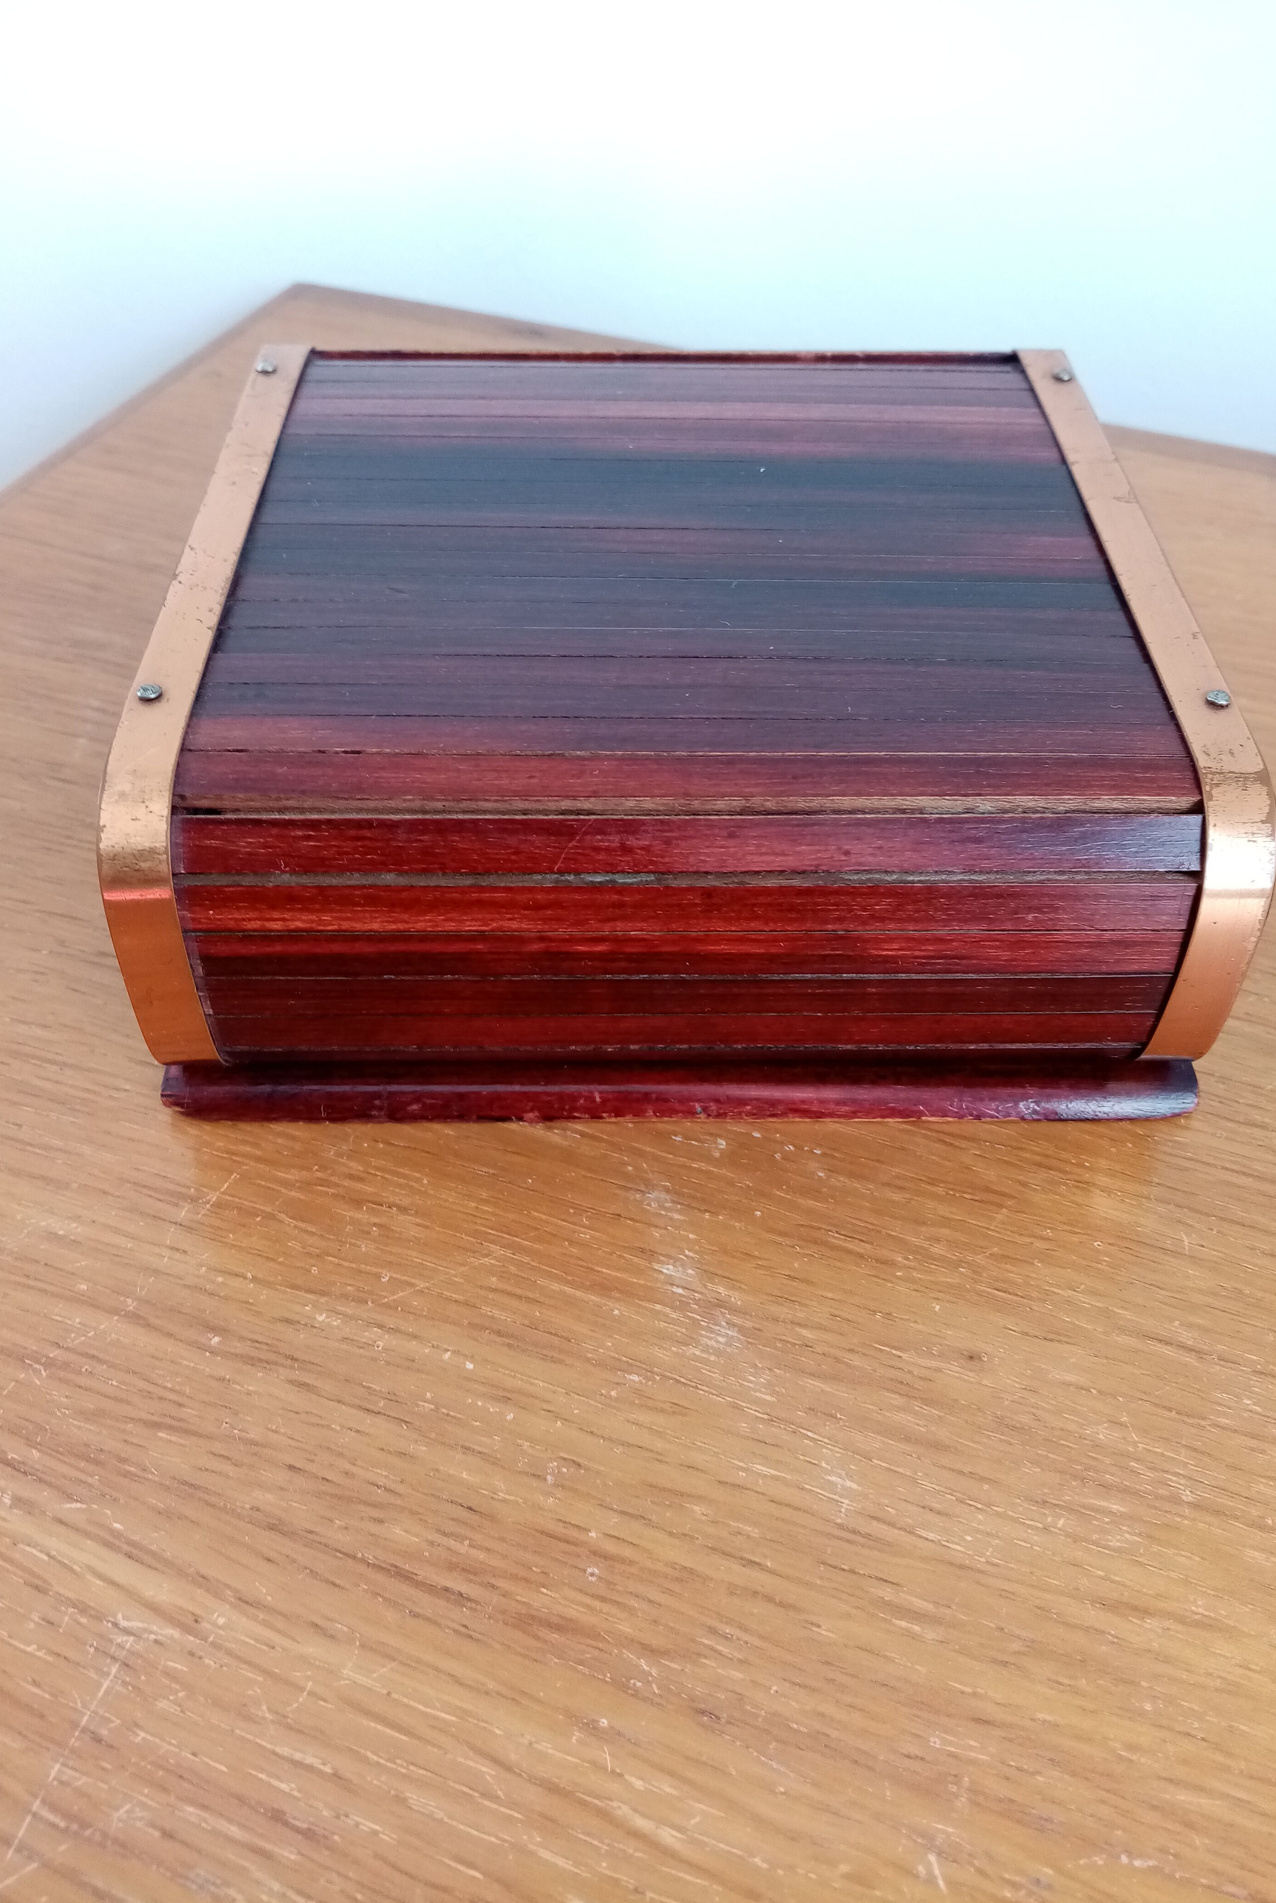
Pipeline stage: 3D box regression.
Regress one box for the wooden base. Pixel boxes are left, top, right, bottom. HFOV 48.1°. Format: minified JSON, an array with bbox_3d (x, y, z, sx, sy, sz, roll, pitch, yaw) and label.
[{"bbox_3d":[0.006,-0.030,0.266,0.156,0.011,0.148,0,47,-1],"label":"wooden base"}]

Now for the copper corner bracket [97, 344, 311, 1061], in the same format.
[{"bbox_3d":[-0.067,-0.051,0.244,0.010,0.045,0.144,0,47,-1],"label":"copper corner bracket"}]

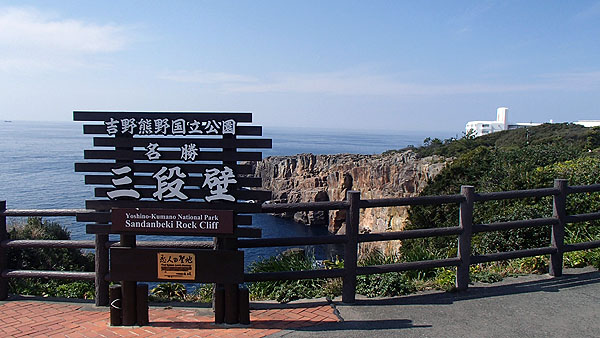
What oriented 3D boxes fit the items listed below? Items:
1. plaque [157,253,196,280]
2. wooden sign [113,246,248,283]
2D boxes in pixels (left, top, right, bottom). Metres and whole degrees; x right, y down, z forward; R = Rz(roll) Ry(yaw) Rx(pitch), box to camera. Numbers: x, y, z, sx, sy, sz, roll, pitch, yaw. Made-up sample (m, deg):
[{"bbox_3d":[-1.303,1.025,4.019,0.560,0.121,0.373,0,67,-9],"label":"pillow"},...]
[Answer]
[{"bbox_3d":[-1.085,0.859,3.926,0.339,0.243,0.020,1,6,2],"label":"plaque"},{"bbox_3d":[-1.087,0.854,3.966,1.189,0.294,0.060,1,6,2],"label":"wooden sign"}]

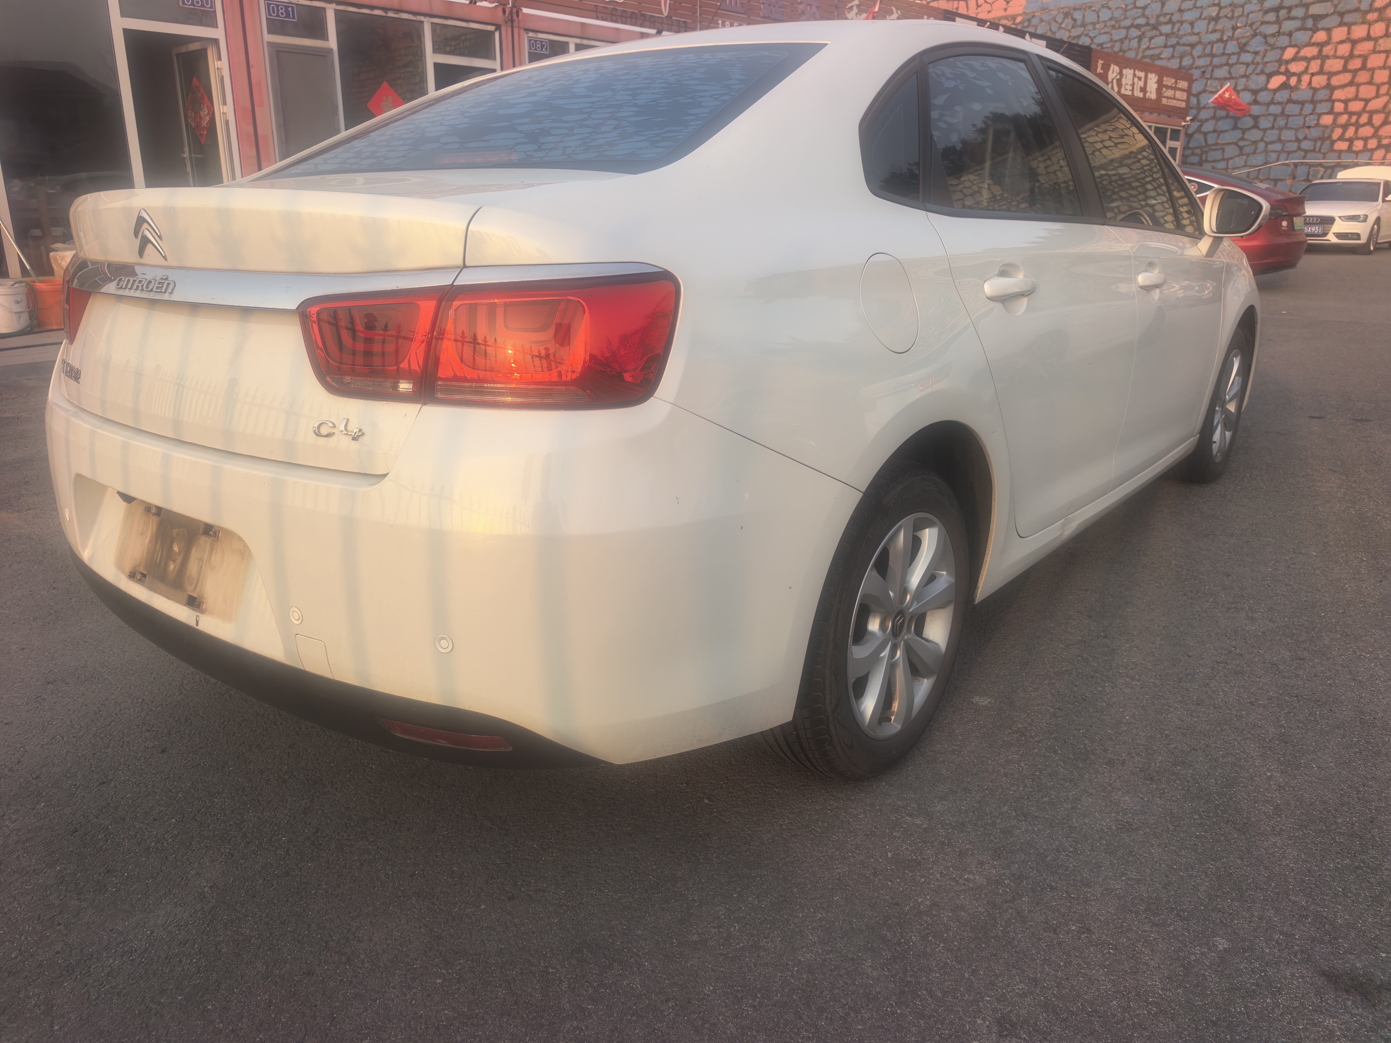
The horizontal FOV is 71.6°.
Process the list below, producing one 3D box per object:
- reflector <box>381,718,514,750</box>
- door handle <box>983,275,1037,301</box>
[{"bbox_3d":[-0.388,0.334,1.499,0.230,0.033,0.028,7,19,23],"label":"reflector"},{"bbox_3d":[0.629,-0.467,1.936,0.052,0.047,0.235,13,22,38],"label":"door handle"}]

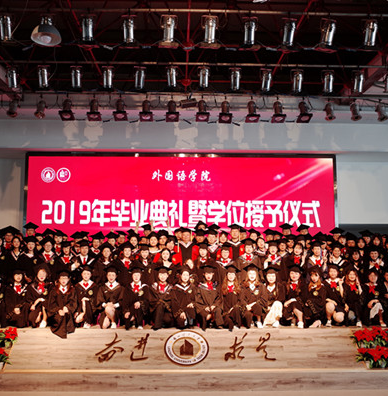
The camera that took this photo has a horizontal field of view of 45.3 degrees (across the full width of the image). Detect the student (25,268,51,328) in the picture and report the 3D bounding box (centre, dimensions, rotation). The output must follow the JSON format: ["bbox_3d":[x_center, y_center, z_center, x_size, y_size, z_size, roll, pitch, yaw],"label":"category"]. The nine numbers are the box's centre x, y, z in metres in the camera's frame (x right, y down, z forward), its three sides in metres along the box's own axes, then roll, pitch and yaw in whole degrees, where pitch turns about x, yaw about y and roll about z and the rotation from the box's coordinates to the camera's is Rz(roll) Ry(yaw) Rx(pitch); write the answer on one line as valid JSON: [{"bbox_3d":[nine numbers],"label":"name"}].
[{"bbox_3d":[-2.888,1.811,8.590,0.437,1.034,0.620,2,-6,-15],"label":"student"}]

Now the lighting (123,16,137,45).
[{"bbox_3d":[-0.996,-2.604,7.200,0.230,0.420,0.250,0,-6,0],"label":"lighting"}]

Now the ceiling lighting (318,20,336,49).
[{"bbox_3d":[2.455,-3.007,8.571,0.330,0.480,0.330,0,-6,-2],"label":"ceiling lighting"}]

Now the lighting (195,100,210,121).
[{"bbox_3d":[0.226,-2.331,12.559,0.400,0.500,0.420,0,-6,-2],"label":"lighting"}]

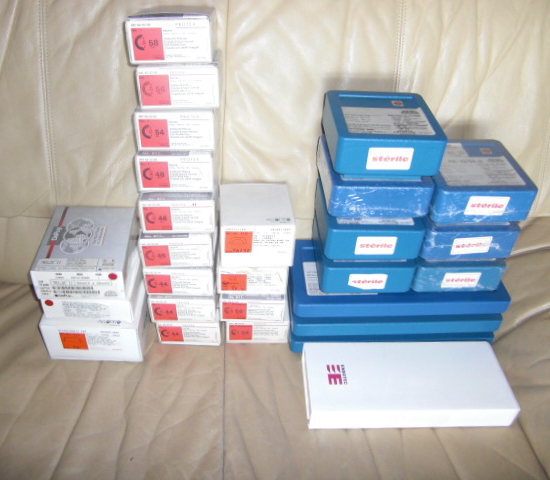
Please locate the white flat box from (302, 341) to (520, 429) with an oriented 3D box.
[{"bbox_3d":[0.185,0.205,0.741,0.280,0.042,0.113,0,40,-3],"label":"white flat box"}]

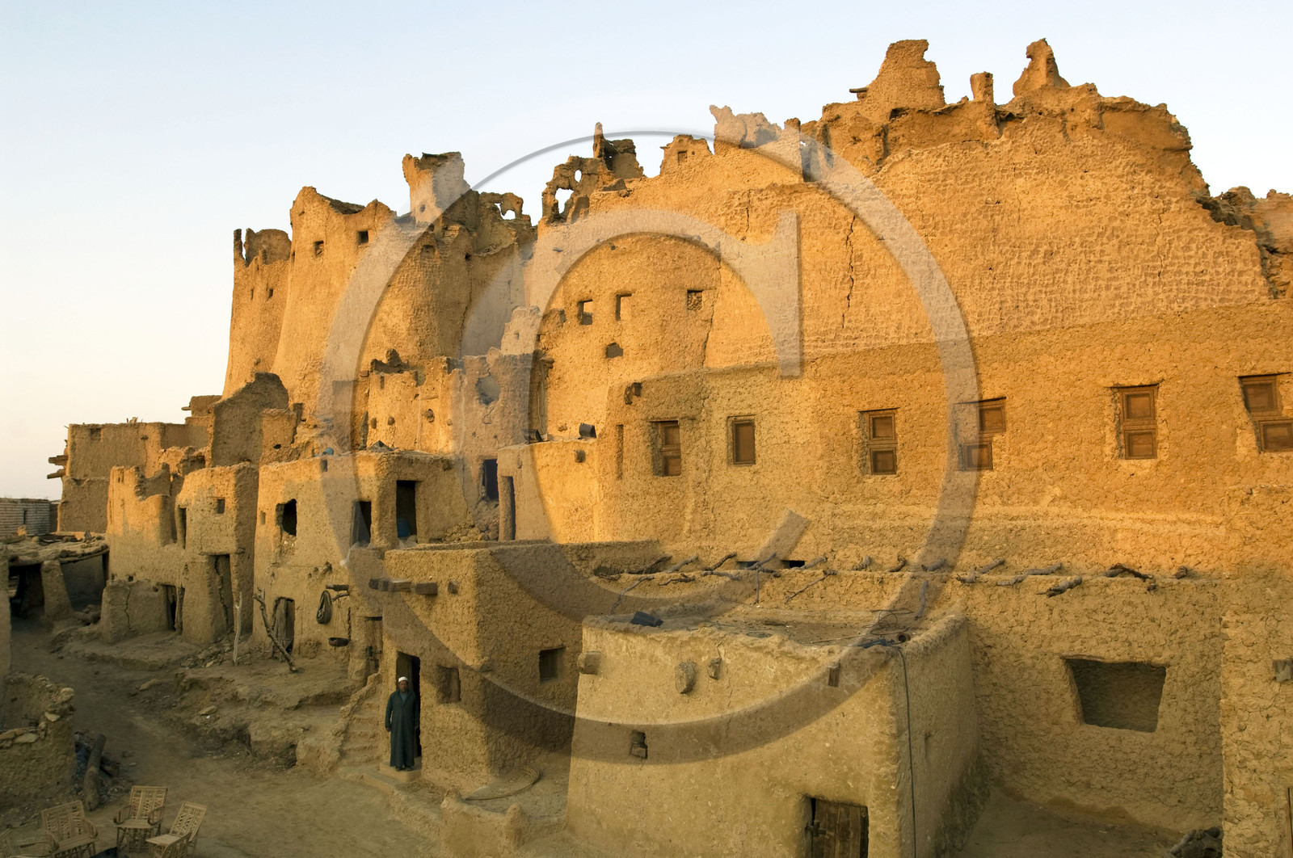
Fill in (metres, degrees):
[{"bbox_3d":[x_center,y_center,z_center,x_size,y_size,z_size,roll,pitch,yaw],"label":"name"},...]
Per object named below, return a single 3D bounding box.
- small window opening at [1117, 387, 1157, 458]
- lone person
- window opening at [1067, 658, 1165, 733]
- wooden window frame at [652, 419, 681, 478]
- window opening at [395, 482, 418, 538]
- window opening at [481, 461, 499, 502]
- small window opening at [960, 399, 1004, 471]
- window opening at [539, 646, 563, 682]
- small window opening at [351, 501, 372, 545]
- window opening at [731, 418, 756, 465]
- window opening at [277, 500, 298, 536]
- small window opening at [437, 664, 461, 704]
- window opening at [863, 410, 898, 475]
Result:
[{"bbox_3d":[7.959,-0.107,16.300,0.620,1.200,0.150,-4,-5,33],"label":"small window opening"},{"bbox_3d":[-4.643,5.576,19.100,0.580,1.740,0.400,0,-5,-5],"label":"lone person"},{"bbox_3d":[7.249,4.115,15.500,1.330,1.050,0.300,-3,-5,30],"label":"window opening"},{"bbox_3d":[0.425,0.404,20.600,0.620,1.140,0.200,-3,-5,28],"label":"wooden window frame"},{"bbox_3d":[-5.494,1.862,23.000,0.520,1.330,0.220,3,-6,-38],"label":"window opening"},{"bbox_3d":[-4.130,1.389,26.500,0.520,1.080,0.300,-1,-5,14],"label":"window opening"},{"bbox_3d":[6.540,0.127,19.600,0.780,1.360,0.180,-3,-6,37],"label":"small window opening"},{"bbox_3d":[-1.787,4.406,18.800,0.200,0.580,0.520,-5,-6,44],"label":"window opening"},{"bbox_3d":[-6.314,2.102,22.300,0.300,1.030,0.580,4,-6,-41],"label":"small window opening"},{"bbox_3d":[1.883,0.245,19.500,0.480,0.930,0.180,-3,-5,22],"label":"window opening"},{"bbox_3d":[-9.283,2.314,26.000,0.720,0.980,0.220,-5,-6,43],"label":"window opening"},{"bbox_3d":[-3.688,4.764,18.750,0.620,0.700,0.280,-4,-6,40],"label":"small window opening"},{"bbox_3d":[4.261,0.239,18.300,0.600,1.180,0.200,-3,-5,30],"label":"window opening"}]

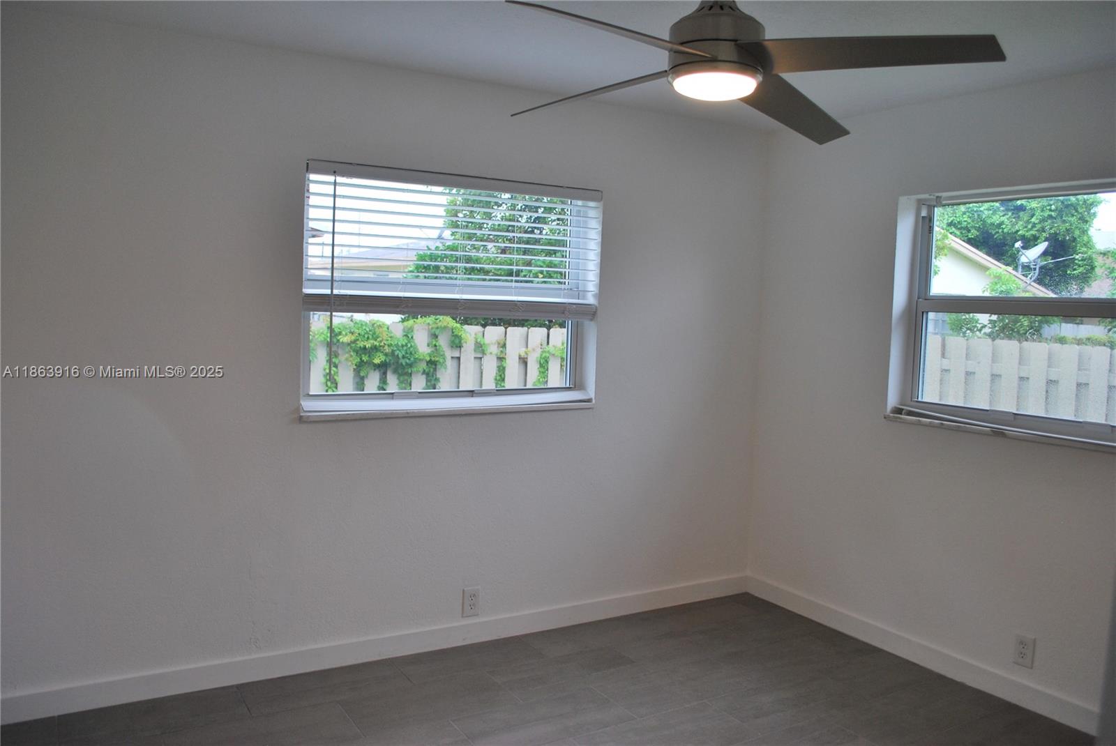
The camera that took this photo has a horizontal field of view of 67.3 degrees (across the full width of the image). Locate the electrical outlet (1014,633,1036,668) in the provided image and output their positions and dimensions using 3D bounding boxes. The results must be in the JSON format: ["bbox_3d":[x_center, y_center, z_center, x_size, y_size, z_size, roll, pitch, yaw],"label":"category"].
[{"bbox_3d":[1.743,1.040,3.129,0.009,0.122,0.078,-1,5,-30],"label":"electrical outlet"}]

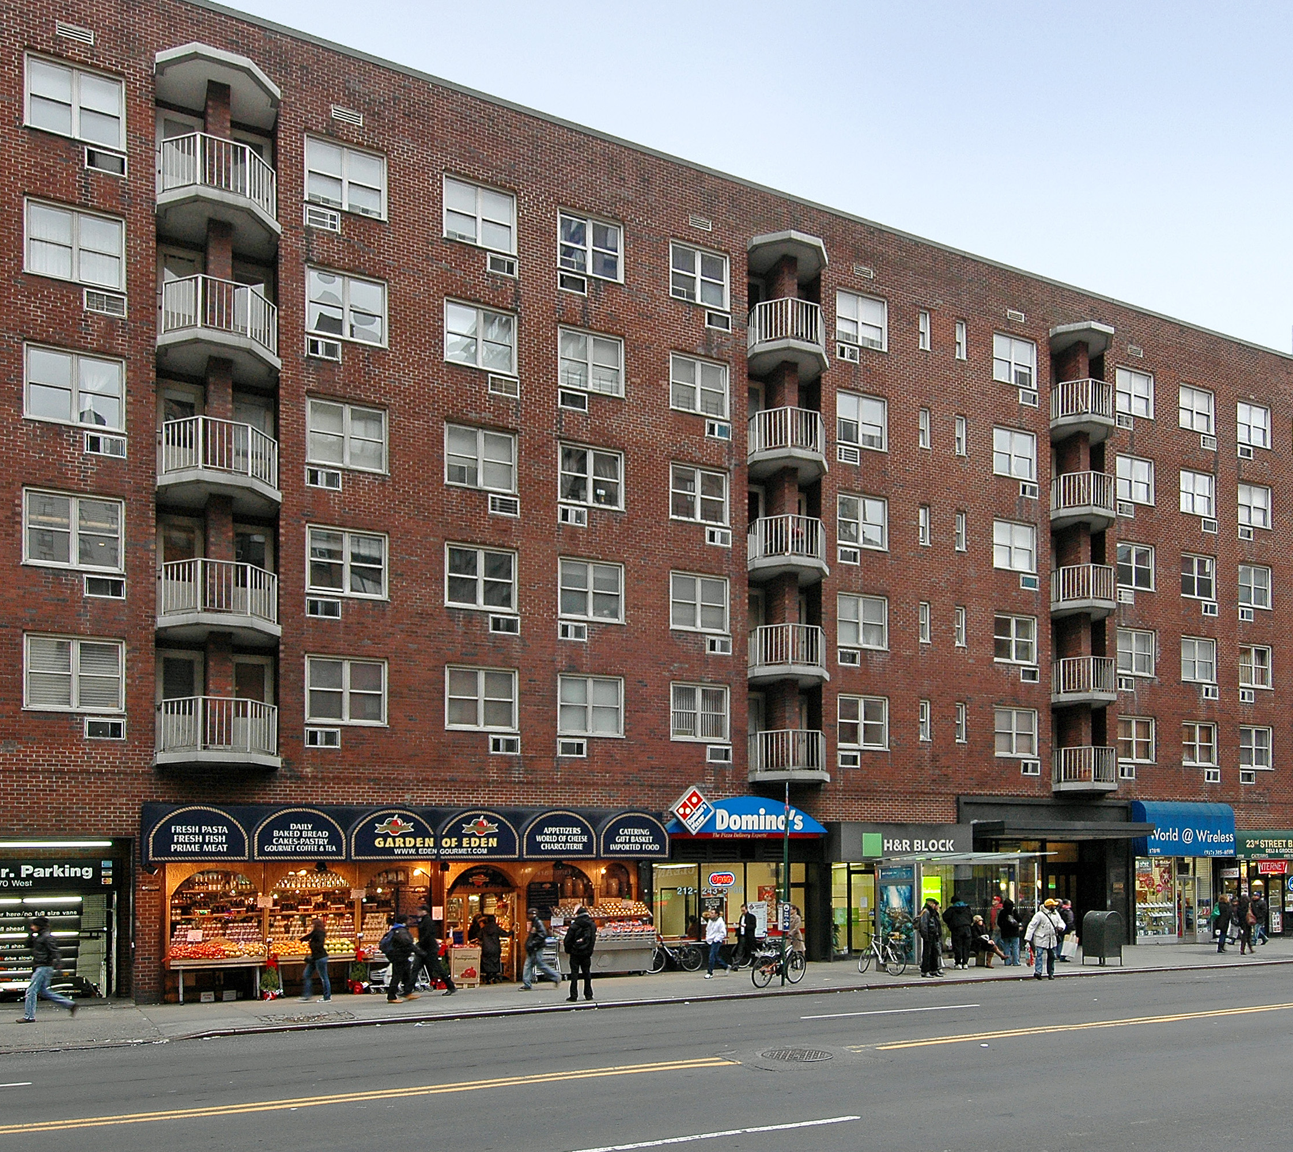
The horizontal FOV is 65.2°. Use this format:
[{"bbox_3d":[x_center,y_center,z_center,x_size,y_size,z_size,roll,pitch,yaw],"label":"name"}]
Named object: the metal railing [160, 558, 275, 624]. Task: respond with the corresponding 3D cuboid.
[{"bbox_3d":[-8.339,0.365,19.792,2.169,1.032,0.600,3,-7,-25],"label":"metal railing"}]

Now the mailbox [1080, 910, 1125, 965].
[{"bbox_3d":[11.928,9.465,26.400,0.700,1.420,0.740,4,-5,-25],"label":"mailbox"}]

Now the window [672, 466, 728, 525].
[{"bbox_3d":[1.297,-1.980,24.621,1.650,1.370,0.150,2,-6,-25],"label":"window"}]

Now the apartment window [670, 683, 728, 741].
[{"bbox_3d":[1.316,3.355,24.694,1.648,1.405,0.150,3,-7,-25],"label":"apartment window"}]

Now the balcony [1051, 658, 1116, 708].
[{"bbox_3d":[13.422,3.243,30.594,2.300,1.280,1.300,3,-8,-26],"label":"balcony"}]

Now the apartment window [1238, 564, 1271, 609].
[{"bbox_3d":[20.758,0.384,34.486,1.748,1.479,0.160,3,-8,-26],"label":"apartment window"}]

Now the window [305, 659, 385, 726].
[{"bbox_3d":[-6.445,2.489,21.719,1.657,1.420,0.150,1,-3,-25],"label":"window"}]

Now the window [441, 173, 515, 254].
[{"bbox_3d":[-3.799,-8.218,22.961,1.662,1.420,0.150,1,-3,-25],"label":"window"}]

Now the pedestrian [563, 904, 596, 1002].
[{"bbox_3d":[-1.268,7.218,19.300,0.600,1.863,0.400,4,-8,-27],"label":"pedestrian"}]

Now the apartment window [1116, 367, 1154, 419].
[{"bbox_3d":[15.485,-5.794,32.018,1.699,1.420,0.150,1,-3,-25],"label":"apartment window"}]

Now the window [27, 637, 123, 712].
[{"bbox_3d":[-10.712,1.839,18.918,1.660,1.310,0.150,2,-6,-25],"label":"window"}]

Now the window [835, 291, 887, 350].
[{"bbox_3d":[5.855,-6.965,27.455,1.718,1.454,0.160,3,-8,-26],"label":"window"}]

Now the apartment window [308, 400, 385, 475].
[{"bbox_3d":[-6.433,-2.999,21.724,1.629,1.420,0.150,1,-3,-25],"label":"apartment window"}]

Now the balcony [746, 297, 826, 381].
[{"bbox_3d":[3.784,-6.125,26.047,2.300,1.300,1.300,3,-8,-26],"label":"balcony"}]

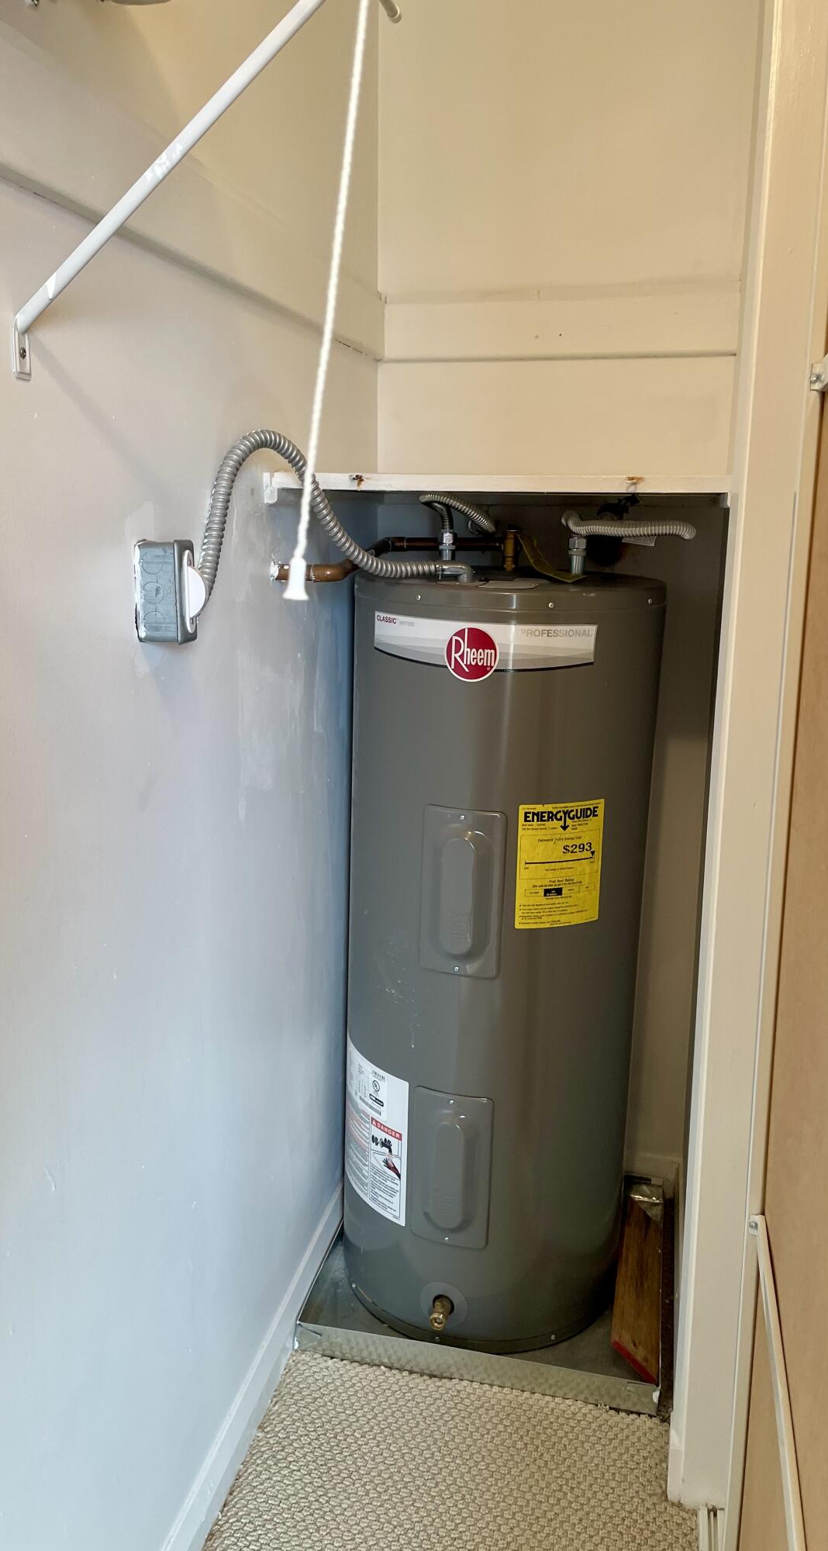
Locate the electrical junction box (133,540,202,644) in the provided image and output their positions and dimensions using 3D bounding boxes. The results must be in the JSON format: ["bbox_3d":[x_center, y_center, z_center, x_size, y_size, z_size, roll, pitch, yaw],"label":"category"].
[{"bbox_3d":[-0.255,-0.192,1.226,0.054,0.104,0.055,3,14,12],"label":"electrical junction box"}]

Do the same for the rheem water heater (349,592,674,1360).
[{"bbox_3d":[0.135,0.280,1.980,0.490,1.230,0.495,5,13,16],"label":"rheem water heater"}]

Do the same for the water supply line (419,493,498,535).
[{"bbox_3d":[0.072,-0.424,1.894,0.125,0.065,0.120,3,14,12],"label":"water supply line"}]

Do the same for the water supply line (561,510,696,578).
[{"bbox_3d":[0.333,-0.360,1.809,0.205,0.105,0.120,3,14,12],"label":"water supply line"}]

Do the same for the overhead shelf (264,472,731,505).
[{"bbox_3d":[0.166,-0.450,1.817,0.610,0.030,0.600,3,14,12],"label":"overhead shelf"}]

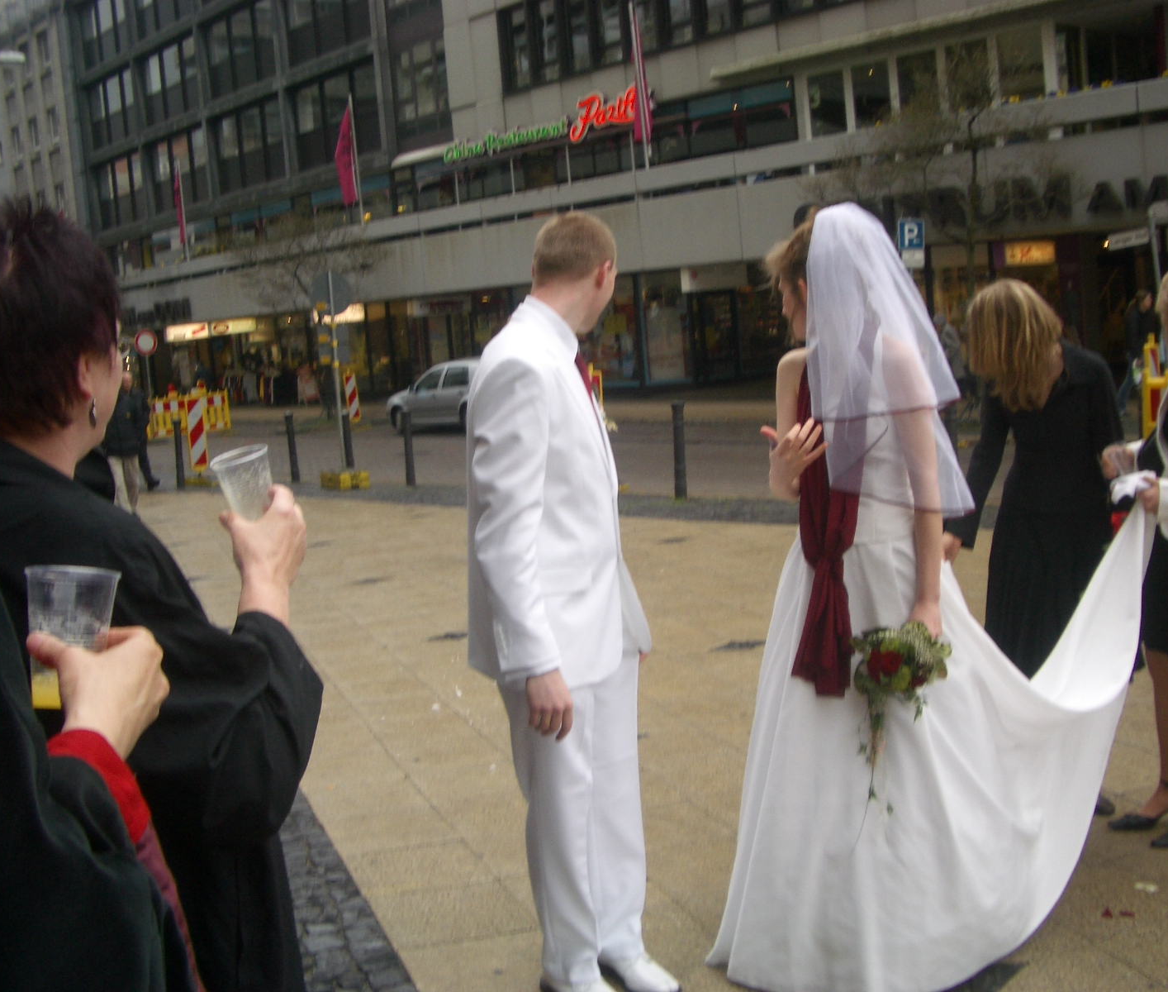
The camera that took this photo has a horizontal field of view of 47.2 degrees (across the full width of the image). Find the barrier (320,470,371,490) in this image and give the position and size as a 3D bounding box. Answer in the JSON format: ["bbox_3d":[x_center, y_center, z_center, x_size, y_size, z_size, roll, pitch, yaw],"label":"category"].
[{"bbox_3d":[-3.276,-0.228,18.249,0.650,0.240,0.550,-9,9,-29],"label":"barrier"}]

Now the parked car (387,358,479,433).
[{"bbox_3d":[-2.600,-2.160,27.800,1.720,1.460,4.200,-11,10,-38],"label":"parked car"}]

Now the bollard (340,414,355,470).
[{"bbox_3d":[-3.275,-0.660,18.736,0.120,1.000,0.120,-6,8,-9],"label":"bollard"}]

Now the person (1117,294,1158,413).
[{"bbox_3d":[7.251,-1.846,17.492,0.600,1.660,0.480,0,10,33],"label":"person"}]

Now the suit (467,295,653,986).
[{"bbox_3d":[-0.055,0.354,3.038,0.360,1.570,0.530,-2,8,17],"label":"suit"}]

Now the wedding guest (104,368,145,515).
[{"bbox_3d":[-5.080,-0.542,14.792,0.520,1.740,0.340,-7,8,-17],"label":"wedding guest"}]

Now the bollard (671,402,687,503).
[{"bbox_3d":[0.946,-0.451,13.506,0.120,1.000,0.120,-4,8,5],"label":"bollard"}]

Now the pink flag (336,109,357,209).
[{"bbox_3d":[-7.464,-10.644,42.000,0.600,3.000,0.300,-6,8,-5],"label":"pink flag"}]

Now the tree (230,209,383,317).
[{"bbox_3d":[-6.524,-4.337,31.800,3.200,4.600,3.200,-6,8,-10],"label":"tree"}]

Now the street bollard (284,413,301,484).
[{"bbox_3d":[-4.060,-0.666,18.601,0.120,1.000,0.120,-6,8,-11],"label":"street bollard"}]

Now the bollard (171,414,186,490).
[{"bbox_3d":[-5.470,-0.584,17.943,0.120,1.000,0.120,-7,8,-16],"label":"bollard"}]

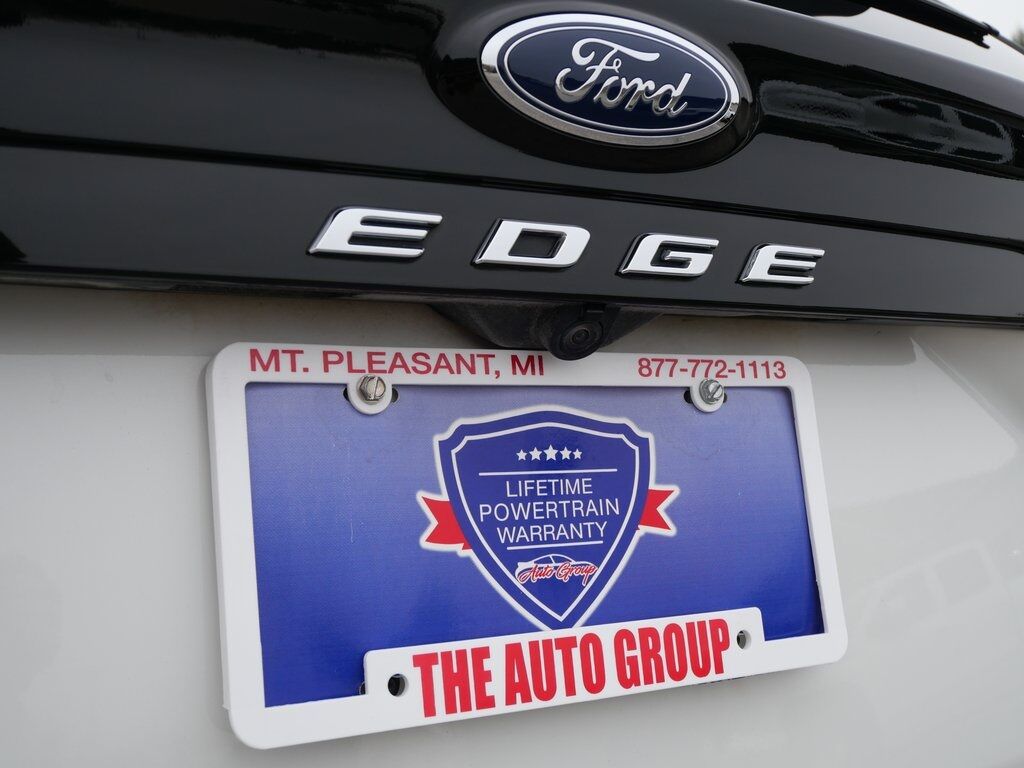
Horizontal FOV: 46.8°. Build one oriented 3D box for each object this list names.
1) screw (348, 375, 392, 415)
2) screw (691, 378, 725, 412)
[{"bbox_3d":[-0.059,0.004,0.494,0.018,0.017,0.010,0,-13,-29],"label":"screw"},{"bbox_3d":[0.097,0.005,0.581,0.018,0.017,0.010,0,-13,-29],"label":"screw"}]

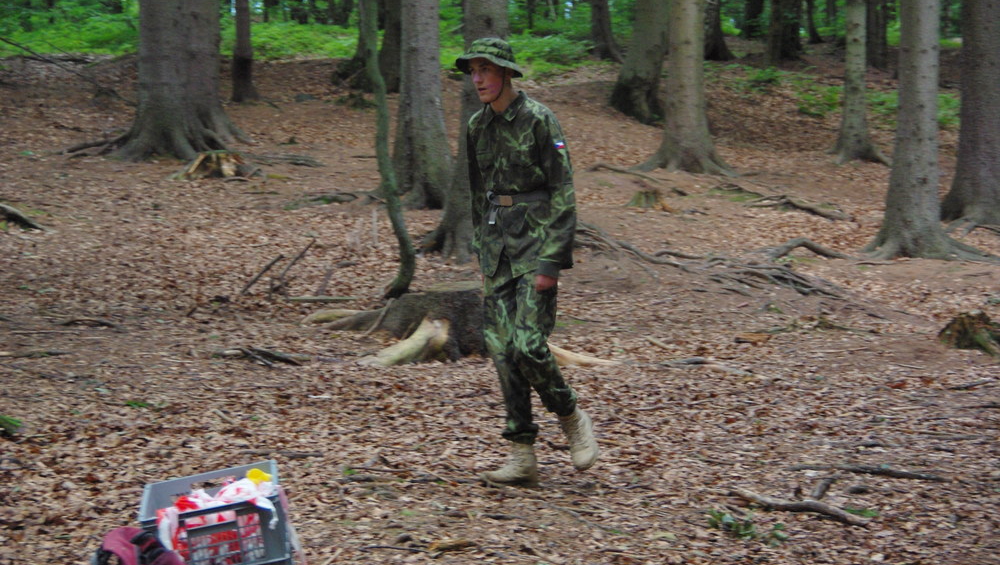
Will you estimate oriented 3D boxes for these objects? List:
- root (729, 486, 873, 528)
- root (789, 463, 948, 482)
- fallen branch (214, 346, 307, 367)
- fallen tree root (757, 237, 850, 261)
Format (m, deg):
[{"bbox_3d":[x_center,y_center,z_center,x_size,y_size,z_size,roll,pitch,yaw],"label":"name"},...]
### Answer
[{"bbox_3d":[1.118,0.836,10.900,0.620,0.080,0.140,3,4,37],"label":"root"},{"bbox_3d":[1.515,0.781,12.000,0.730,0.050,0.100,2,4,25],"label":"root"},{"bbox_3d":[-1.345,0.416,16.400,0.530,0.090,0.280,2,4,24],"label":"fallen branch"},{"bbox_3d":[2.599,-0.283,25.000,0.810,0.170,0.220,1,3,9],"label":"fallen tree root"}]

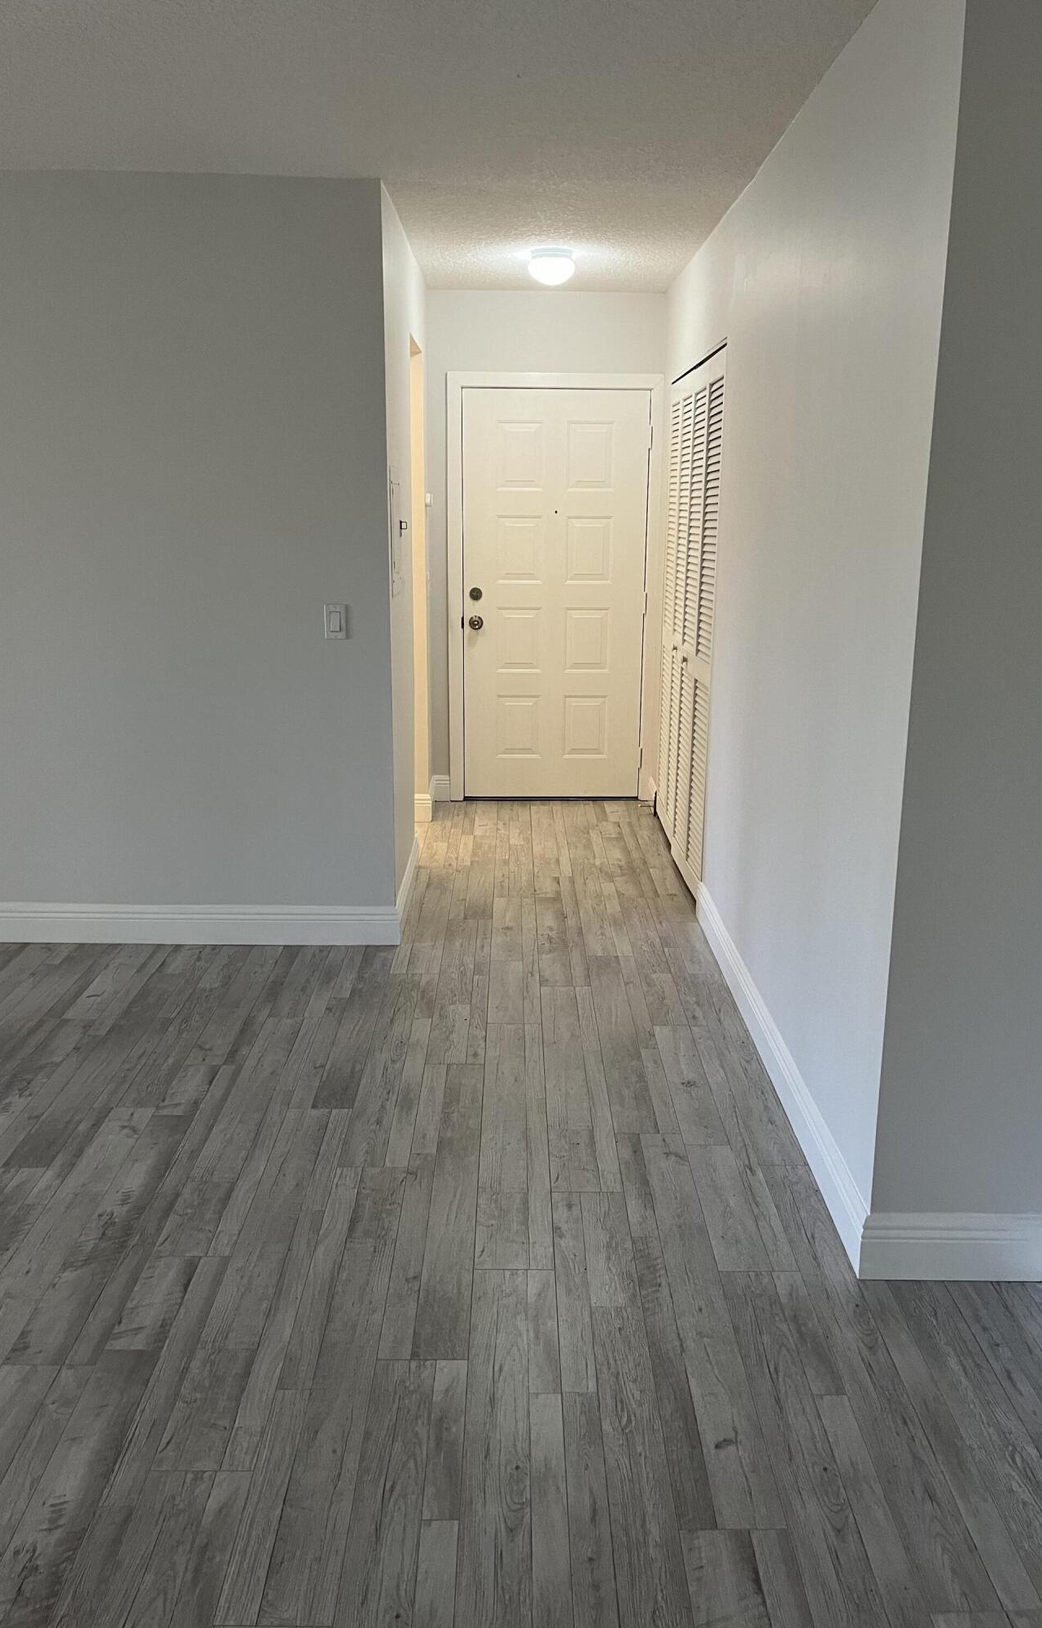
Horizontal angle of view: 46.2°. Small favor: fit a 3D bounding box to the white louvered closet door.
[{"bbox_3d":[0.687,-0.782,5.080,0.039,1.990,1.497,0,14,0],"label":"white louvered closet door"}]

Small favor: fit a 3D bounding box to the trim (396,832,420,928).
[{"bbox_3d":[-0.427,0.280,4.714,0.018,0.140,0.896,0,14,0],"label":"trim"}]

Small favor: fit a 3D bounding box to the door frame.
[{"bbox_3d":[0.165,-1.090,6.119,1.045,2.095,0.118,0,14,0],"label":"door frame"}]

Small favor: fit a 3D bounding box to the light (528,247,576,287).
[{"bbox_3d":[0.123,-2.143,4.814,0.187,0.121,0.187,0,14,0],"label":"light"}]

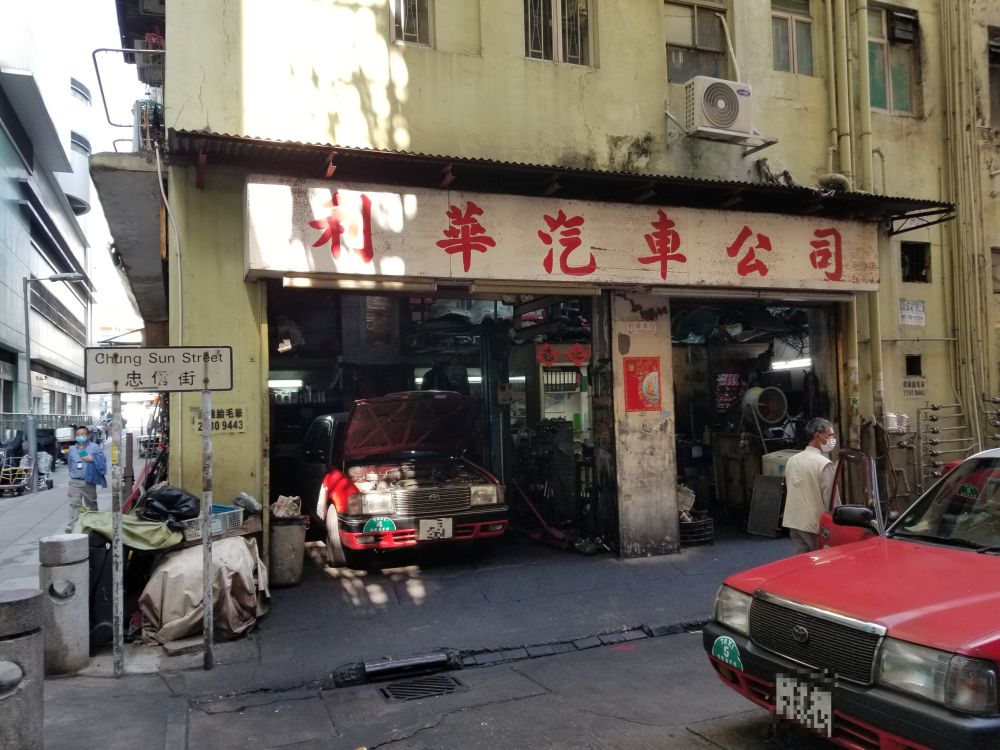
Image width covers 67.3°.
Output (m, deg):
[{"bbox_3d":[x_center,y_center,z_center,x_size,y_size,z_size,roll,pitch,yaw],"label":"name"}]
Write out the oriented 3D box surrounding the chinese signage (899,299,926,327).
[{"bbox_3d":[4.825,-0.731,8.785,0.410,0.310,0.020,-1,-3,-20],"label":"chinese signage"}]

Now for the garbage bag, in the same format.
[{"bbox_3d":[-2.646,1.067,6.050,0.450,0.340,0.400,-1,-2,-20],"label":"garbage bag"}]

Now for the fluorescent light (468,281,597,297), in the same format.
[{"bbox_3d":[0.328,-0.800,6.947,1.270,0.100,0.120,-1,-3,-20],"label":"fluorescent light"}]

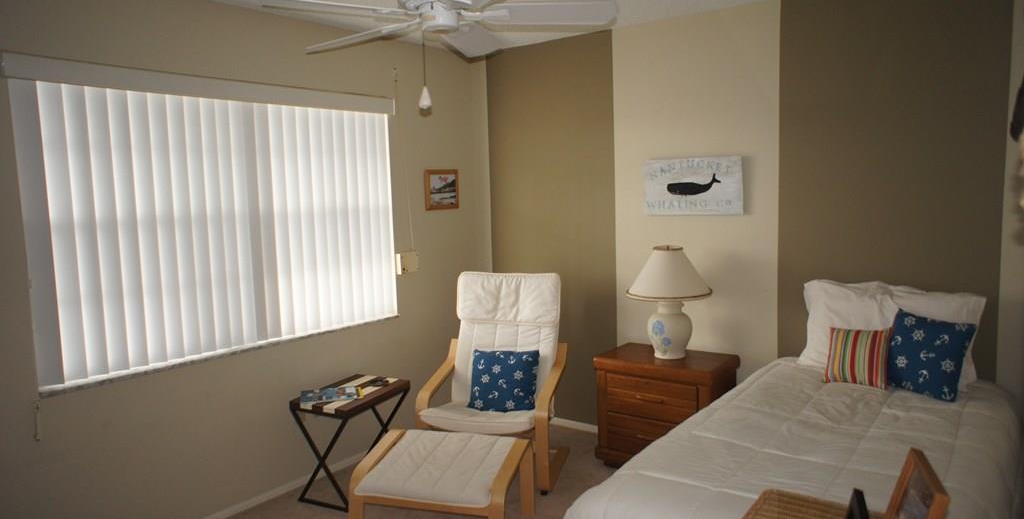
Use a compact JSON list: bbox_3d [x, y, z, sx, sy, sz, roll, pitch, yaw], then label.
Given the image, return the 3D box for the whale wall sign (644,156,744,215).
[{"bbox_3d":[0.976,-0.394,3.707,0.555,0.308,0.024,3,7,36],"label":"whale wall sign"}]

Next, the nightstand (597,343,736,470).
[{"bbox_3d":[0.828,0.820,3.676,0.635,0.603,0.428,3,7,36],"label":"nightstand"}]

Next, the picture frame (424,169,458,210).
[{"bbox_3d":[-0.448,-0.442,4.339,0.022,0.248,0.308,3,7,36],"label":"picture frame"}]

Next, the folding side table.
[{"bbox_3d":[-0.807,0.927,3.515,0.370,0.510,0.535,1,6,26],"label":"folding side table"}]

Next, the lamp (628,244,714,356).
[{"bbox_3d":[0.841,0.225,3.623,0.455,0.593,0.455,3,7,36],"label":"lamp"}]

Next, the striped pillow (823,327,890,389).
[{"bbox_3d":[1.490,0.416,2.934,0.255,0.265,0.100,3,-13,36],"label":"striped pillow"}]

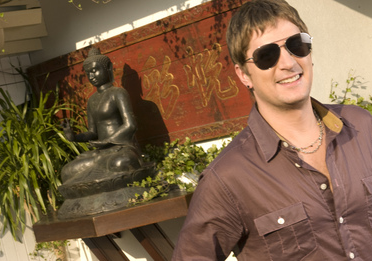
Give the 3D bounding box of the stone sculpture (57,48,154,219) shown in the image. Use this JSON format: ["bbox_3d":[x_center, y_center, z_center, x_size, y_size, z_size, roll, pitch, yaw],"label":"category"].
[{"bbox_3d":[-0.350,-0.003,3.150,0.360,0.590,0.430,-16,3,-44],"label":"stone sculpture"}]

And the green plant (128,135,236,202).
[{"bbox_3d":[-0.010,0.123,3.130,0.330,0.210,0.430,-16,3,-44],"label":"green plant"}]

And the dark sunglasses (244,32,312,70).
[{"bbox_3d":[0.183,-0.157,1.775,0.142,0.050,0.140,-20,0,-18],"label":"dark sunglasses"}]

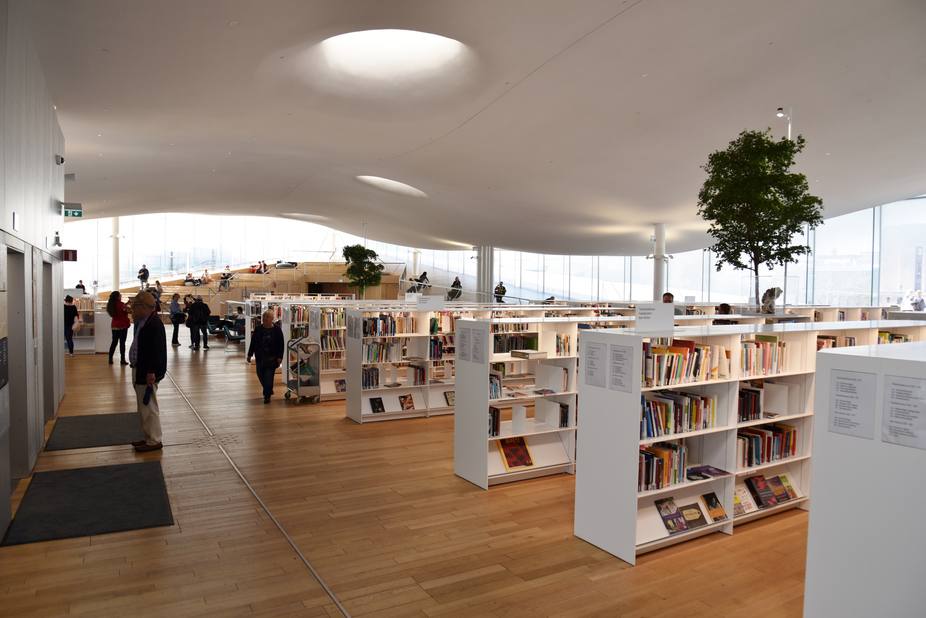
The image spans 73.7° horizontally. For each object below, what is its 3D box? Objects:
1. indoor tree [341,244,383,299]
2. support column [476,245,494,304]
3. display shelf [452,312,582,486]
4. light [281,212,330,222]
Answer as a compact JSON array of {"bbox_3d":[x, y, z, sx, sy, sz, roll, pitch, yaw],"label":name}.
[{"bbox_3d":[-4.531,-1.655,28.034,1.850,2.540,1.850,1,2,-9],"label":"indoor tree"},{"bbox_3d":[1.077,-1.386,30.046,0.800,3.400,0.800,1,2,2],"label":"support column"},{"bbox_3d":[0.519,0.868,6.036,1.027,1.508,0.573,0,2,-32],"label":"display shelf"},{"bbox_3d":[-8.927,-5.186,35.000,2.700,0.450,2.500,0,2,-14],"label":"light"}]

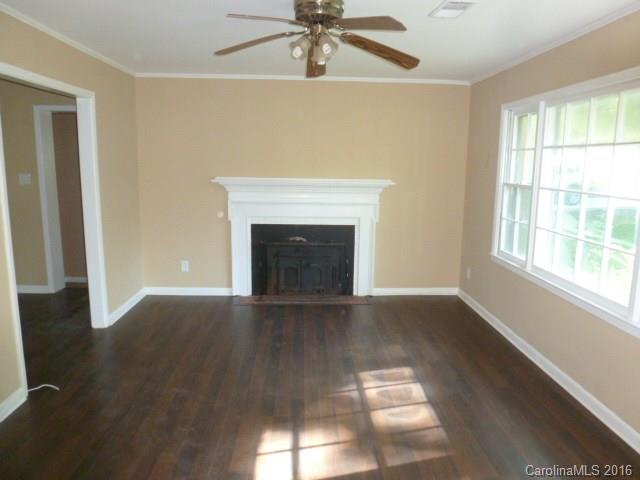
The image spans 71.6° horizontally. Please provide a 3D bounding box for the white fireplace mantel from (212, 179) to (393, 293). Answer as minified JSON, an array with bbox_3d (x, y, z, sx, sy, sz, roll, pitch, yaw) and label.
[{"bbox_3d":[-0.179,0.006,4.994,1.980,1.356,0.200,0,10,-3],"label":"white fireplace mantel"}]

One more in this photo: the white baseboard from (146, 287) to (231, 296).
[{"bbox_3d":[-1.512,0.600,5.131,0.988,0.097,0.022,0,10,-3],"label":"white baseboard"}]

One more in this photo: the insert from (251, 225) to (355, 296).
[{"bbox_3d":[-0.197,0.222,5.265,1.192,0.838,0.300,0,10,-3],"label":"insert"}]

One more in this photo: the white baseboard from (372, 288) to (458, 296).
[{"bbox_3d":[1.137,0.623,5.250,0.997,0.097,0.022,0,10,-3],"label":"white baseboard"}]

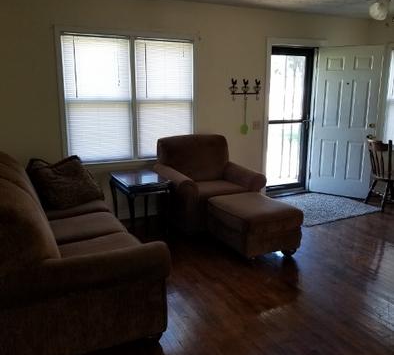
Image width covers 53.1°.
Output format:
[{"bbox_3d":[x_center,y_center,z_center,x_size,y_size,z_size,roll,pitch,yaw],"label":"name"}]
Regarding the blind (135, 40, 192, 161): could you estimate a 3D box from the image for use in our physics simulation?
[{"bbox_3d":[-0.370,-0.916,4.680,0.700,1.360,0.040,-5,12,-22],"label":"blind"}]

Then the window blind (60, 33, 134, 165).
[{"bbox_3d":[-1.089,-0.859,4.389,0.725,1.360,0.040,-5,12,-22],"label":"window blind"}]

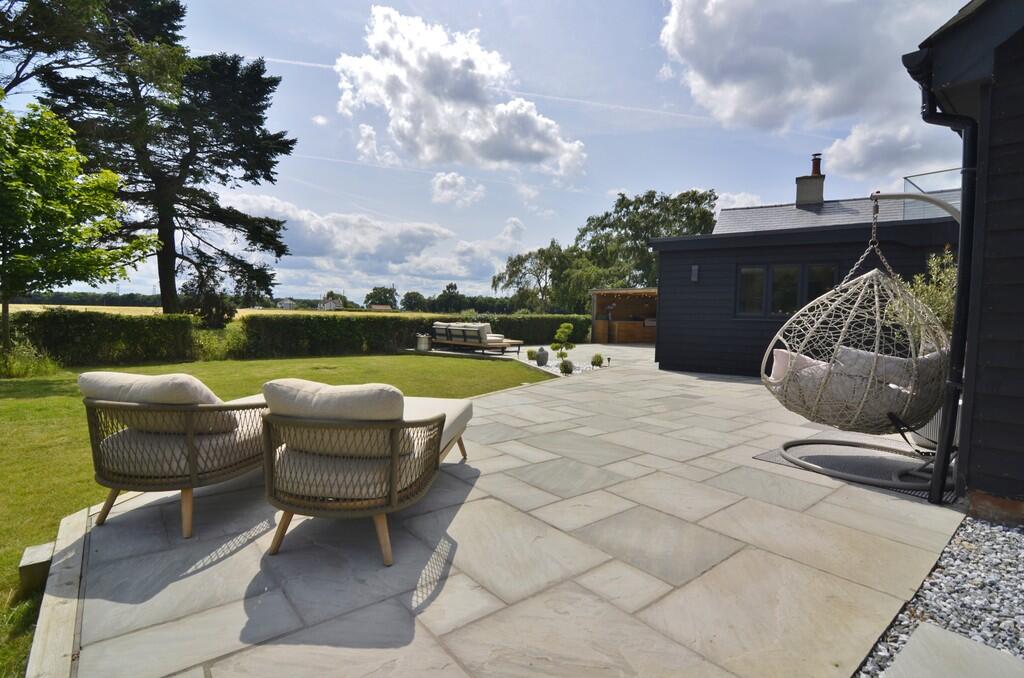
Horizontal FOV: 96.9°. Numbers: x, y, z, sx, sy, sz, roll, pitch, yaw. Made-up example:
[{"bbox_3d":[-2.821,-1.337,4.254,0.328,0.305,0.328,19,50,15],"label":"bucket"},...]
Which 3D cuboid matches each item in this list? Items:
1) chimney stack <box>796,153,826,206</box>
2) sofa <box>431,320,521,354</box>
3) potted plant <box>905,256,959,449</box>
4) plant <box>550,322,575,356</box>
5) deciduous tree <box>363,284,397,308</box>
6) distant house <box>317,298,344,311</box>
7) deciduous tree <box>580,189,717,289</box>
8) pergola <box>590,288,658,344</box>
[{"bbox_3d":[9.170,-4.900,14.000,0.680,1.580,0.620,2,4,21],"label":"chimney stack"},{"bbox_3d":[-1.000,0.040,13.400,1.400,0.840,2.650,-3,5,-44],"label":"sofa"},{"bbox_3d":[3.970,0.070,4.270,0.620,1.800,0.620,4,5,43],"label":"potted plant"},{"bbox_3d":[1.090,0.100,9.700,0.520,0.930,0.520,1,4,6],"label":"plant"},{"bbox_3d":[-64.200,-20.300,220.000,16.000,12.000,15.000,-1,4,-16],"label":"deciduous tree"},{"bbox_3d":[-100.000,-19.300,250.000,14.000,6.700,9.000,-1,4,-14],"label":"distant house"},{"bbox_3d":[11.200,-6.200,38.000,10.800,10.600,10.000,1,4,16],"label":"deciduous tree"},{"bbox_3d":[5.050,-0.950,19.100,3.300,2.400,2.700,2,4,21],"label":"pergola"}]

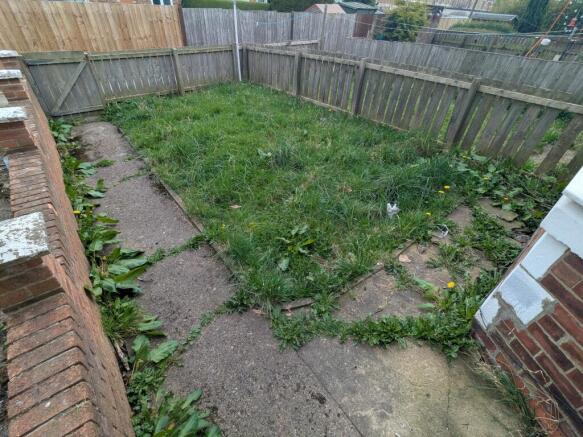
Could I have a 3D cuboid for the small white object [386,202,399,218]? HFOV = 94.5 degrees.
[{"bbox_3d":[1.006,-0.080,2.677,0.105,0.120,0.090,2,36,0],"label":"small white object"}]

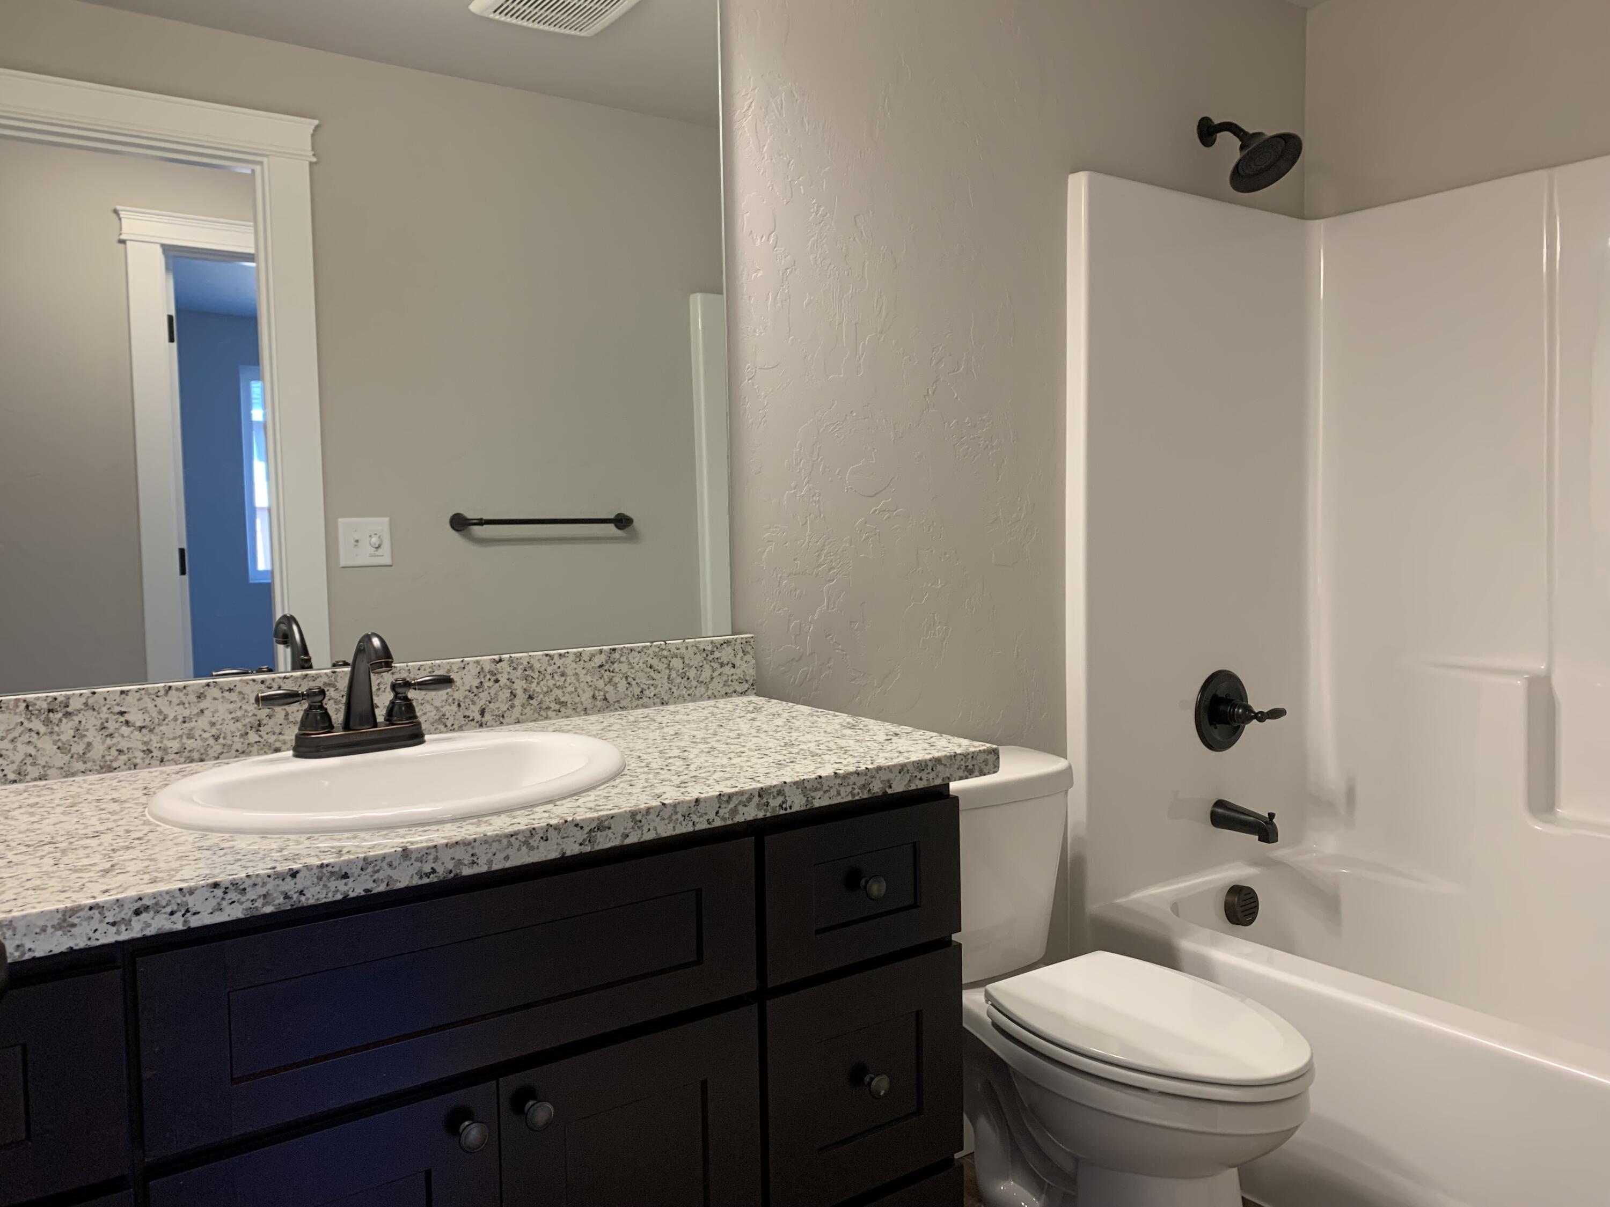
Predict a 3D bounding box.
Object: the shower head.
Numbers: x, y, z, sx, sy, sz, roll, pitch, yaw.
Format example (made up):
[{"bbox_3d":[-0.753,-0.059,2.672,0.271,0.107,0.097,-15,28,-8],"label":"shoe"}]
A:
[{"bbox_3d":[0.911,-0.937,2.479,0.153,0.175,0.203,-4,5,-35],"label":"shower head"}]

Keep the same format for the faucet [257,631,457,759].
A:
[{"bbox_3d":[-0.523,0.108,1.452,0.238,0.147,0.138,-4,5,-35],"label":"faucet"}]

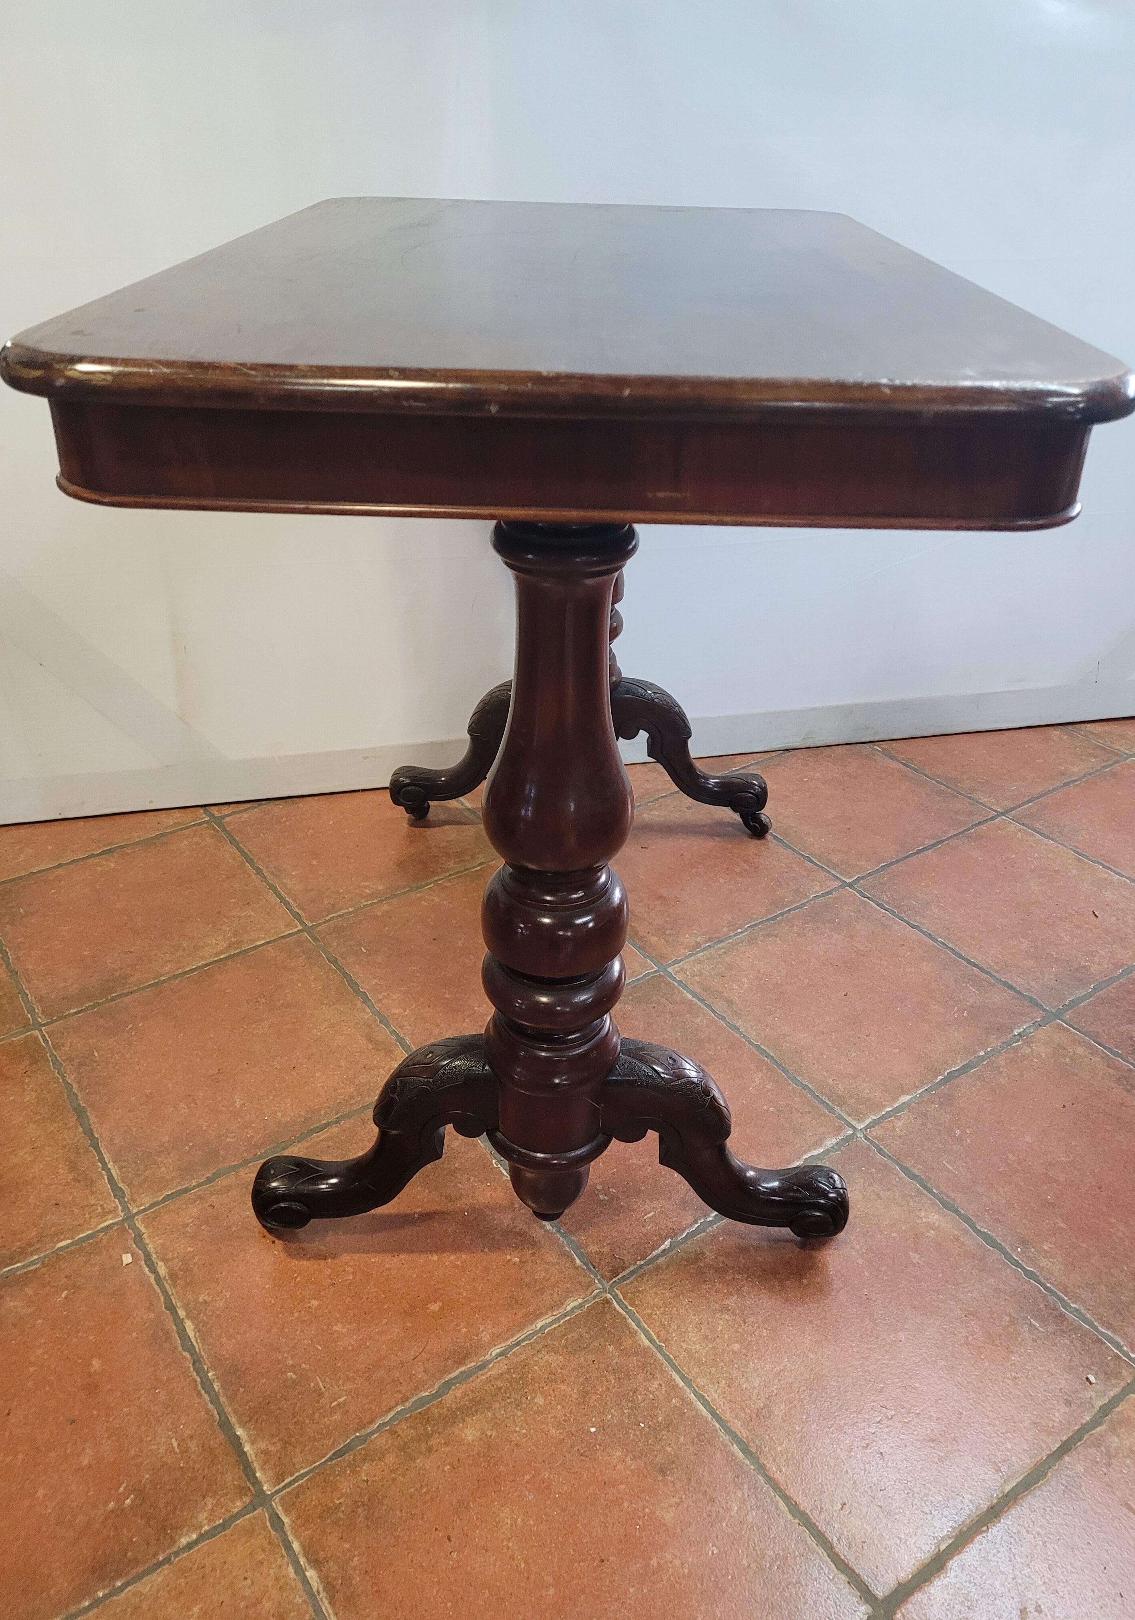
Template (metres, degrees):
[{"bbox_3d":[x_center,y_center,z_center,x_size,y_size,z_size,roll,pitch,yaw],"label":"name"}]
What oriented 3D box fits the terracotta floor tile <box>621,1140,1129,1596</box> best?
[{"bbox_3d":[0.246,0.429,0.997,0.297,0.012,0.297,-19,37,-30],"label":"terracotta floor tile"}]

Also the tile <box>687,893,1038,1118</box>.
[{"bbox_3d":[0.321,0.208,1.362,0.297,0.012,0.297,-19,37,-30],"label":"tile"}]

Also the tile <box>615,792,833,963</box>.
[{"bbox_3d":[0.145,0.079,1.574,0.297,0.012,0.297,-19,37,-30],"label":"tile"}]

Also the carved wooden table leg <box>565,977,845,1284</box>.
[{"bbox_3d":[0.129,0.290,1.028,0.224,0.201,0.068,1,31,1],"label":"carved wooden table leg"}]

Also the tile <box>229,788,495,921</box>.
[{"bbox_3d":[-0.277,0.038,1.635,0.297,0.012,0.297,-19,37,-30],"label":"tile"}]

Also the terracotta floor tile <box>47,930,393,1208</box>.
[{"bbox_3d":[-0.353,0.257,1.272,0.297,0.012,0.297,-19,37,-30],"label":"terracotta floor tile"}]

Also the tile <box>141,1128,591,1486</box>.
[{"bbox_3d":[-0.179,0.388,1.058,0.297,0.012,0.297,-19,37,-30],"label":"tile"}]

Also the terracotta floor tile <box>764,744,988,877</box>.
[{"bbox_3d":[0.394,-0.009,1.724,0.297,0.012,0.297,-19,37,-30],"label":"terracotta floor tile"}]

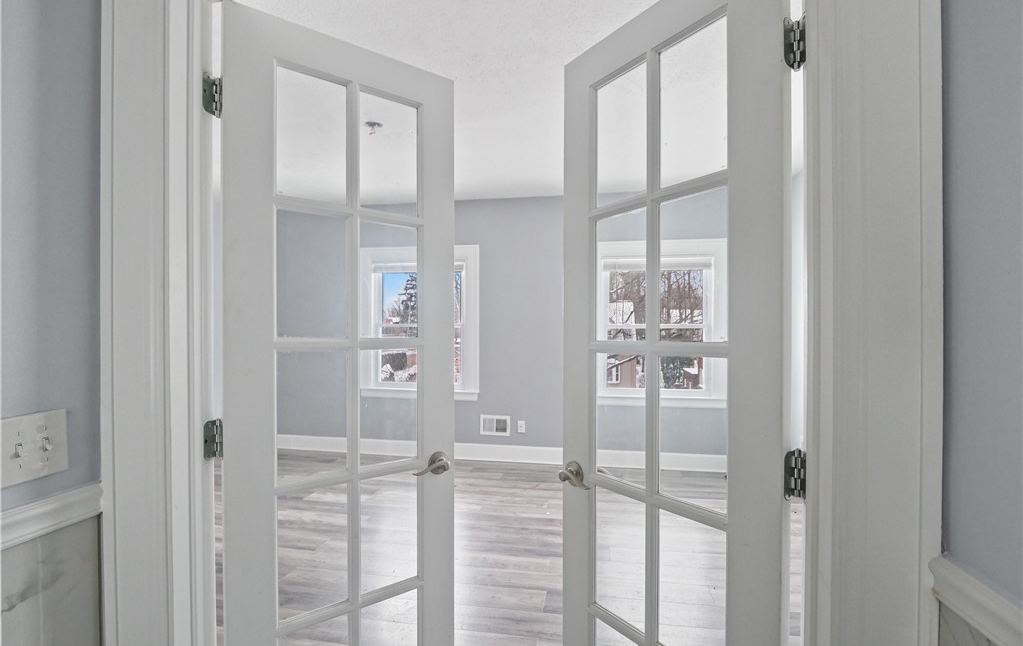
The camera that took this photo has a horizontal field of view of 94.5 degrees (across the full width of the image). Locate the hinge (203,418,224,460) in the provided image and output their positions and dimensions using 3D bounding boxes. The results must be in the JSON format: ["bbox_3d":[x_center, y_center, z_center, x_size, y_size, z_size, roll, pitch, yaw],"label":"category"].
[{"bbox_3d":[-0.668,0.264,1.061,0.037,0.090,0.044,0,0,-12],"label":"hinge"}]

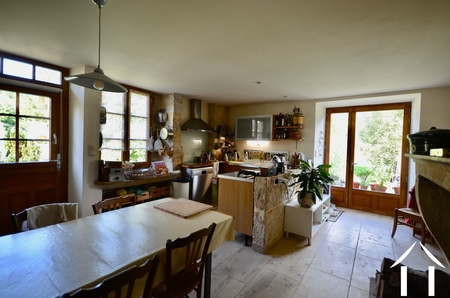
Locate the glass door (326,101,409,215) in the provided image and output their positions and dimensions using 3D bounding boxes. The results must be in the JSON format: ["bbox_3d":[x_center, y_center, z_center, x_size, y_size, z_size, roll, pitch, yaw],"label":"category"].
[{"bbox_3d":[3.038,0.206,4.412,1.520,2.320,0.100,2,2,37],"label":"glass door"}]

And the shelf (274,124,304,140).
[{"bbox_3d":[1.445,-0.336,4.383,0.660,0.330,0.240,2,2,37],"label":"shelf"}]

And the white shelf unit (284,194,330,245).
[{"bbox_3d":[1.414,1.099,3.340,0.390,0.497,1.210,2,2,37],"label":"white shelf unit"}]

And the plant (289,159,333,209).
[{"bbox_3d":[1.292,0.488,3.071,0.630,0.730,0.640,2,2,37],"label":"plant"}]

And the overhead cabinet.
[{"bbox_3d":[0.777,-0.480,4.818,0.950,0.570,0.360,2,2,37],"label":"overhead cabinet"}]

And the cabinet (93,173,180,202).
[{"bbox_3d":[-1.601,0.871,3.720,0.440,0.780,1.600,2,2,37],"label":"cabinet"}]

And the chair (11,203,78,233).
[{"bbox_3d":[-1.261,0.899,1.483,0.460,0.840,0.430,3,2,40],"label":"chair"}]

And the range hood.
[{"bbox_3d":[-0.703,-0.770,4.753,0.500,0.740,0.870,2,2,37],"label":"range hood"}]

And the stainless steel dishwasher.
[{"bbox_3d":[-0.745,0.844,4.575,0.600,0.840,0.600,2,2,37],"label":"stainless steel dishwasher"}]

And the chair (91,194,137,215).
[{"bbox_3d":[-0.899,0.902,1.791,0.460,0.840,0.440,2,2,32],"label":"chair"}]

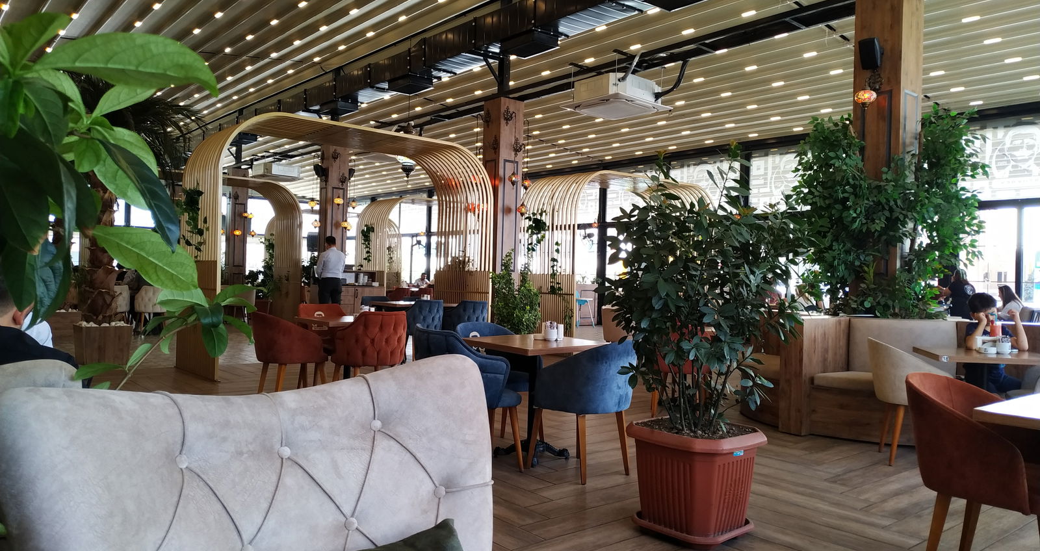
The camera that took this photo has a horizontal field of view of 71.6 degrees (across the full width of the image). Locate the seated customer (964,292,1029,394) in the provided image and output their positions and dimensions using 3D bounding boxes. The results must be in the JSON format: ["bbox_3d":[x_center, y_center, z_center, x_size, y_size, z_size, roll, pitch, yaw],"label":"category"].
[{"bbox_3d":[3.441,0.684,5.247,0.460,1.120,0.540,2,0,8],"label":"seated customer"}]

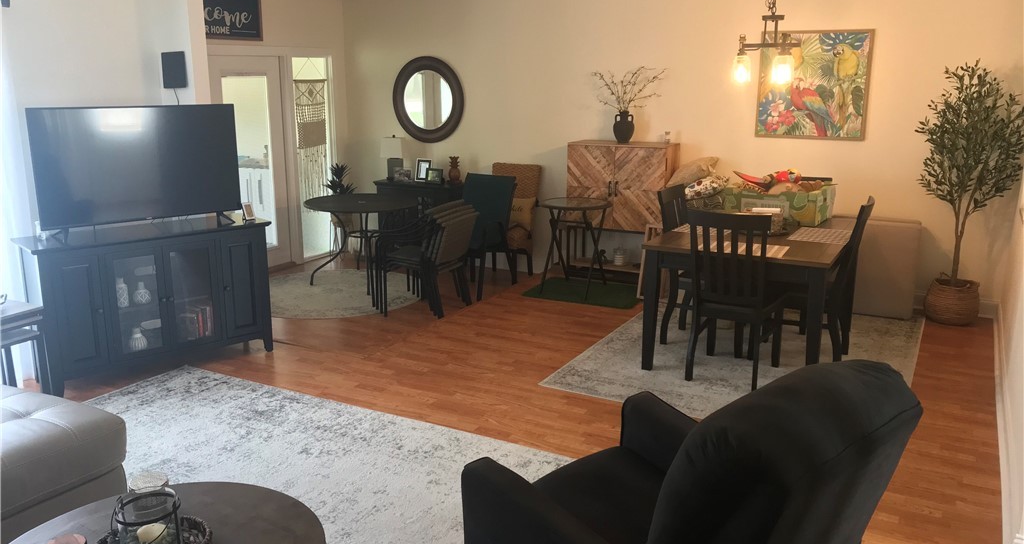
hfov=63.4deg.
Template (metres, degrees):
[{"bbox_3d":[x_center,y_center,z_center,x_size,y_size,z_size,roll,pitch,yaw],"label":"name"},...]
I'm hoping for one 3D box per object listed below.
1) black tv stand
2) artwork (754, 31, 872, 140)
[{"bbox_3d":[-2.154,0.157,5.029,1.320,0.830,0.465,-11,18,-38],"label":"black tv stand"},{"bbox_3d":[2.285,-1.419,6.299,0.806,0.803,0.035,8,16,28],"label":"artwork"}]

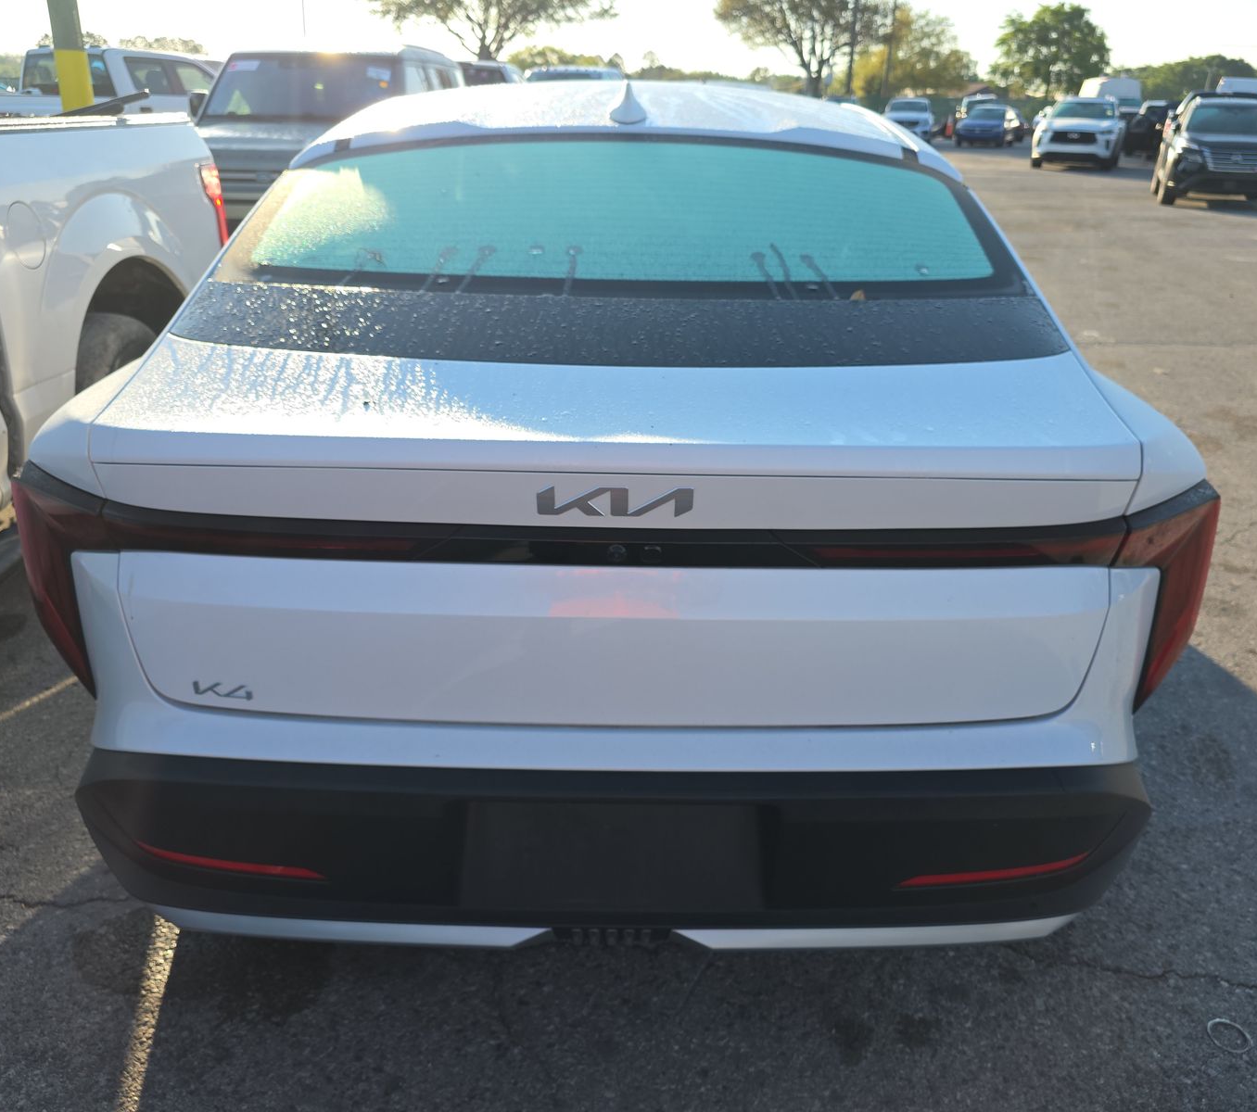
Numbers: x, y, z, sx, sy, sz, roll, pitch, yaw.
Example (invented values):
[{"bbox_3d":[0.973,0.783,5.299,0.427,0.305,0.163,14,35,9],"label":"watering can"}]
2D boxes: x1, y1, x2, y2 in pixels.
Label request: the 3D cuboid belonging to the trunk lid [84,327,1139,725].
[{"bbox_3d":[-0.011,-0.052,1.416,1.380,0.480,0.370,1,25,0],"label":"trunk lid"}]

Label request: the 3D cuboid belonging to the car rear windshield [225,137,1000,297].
[{"bbox_3d":[-0.006,-0.615,1.777,1.300,0.140,0.610,1,47,0],"label":"car rear windshield"}]

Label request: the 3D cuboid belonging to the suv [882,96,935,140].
[{"bbox_3d":[11.832,-18.334,41.337,1.880,1.700,4.650,7,26,13],"label":"suv"}]

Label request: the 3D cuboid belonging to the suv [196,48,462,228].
[{"bbox_3d":[-2.593,-3.737,9.148,1.920,1.760,4.950,1,25,0],"label":"suv"}]

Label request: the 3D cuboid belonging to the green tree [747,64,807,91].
[{"bbox_3d":[16.110,-50.444,106.544,6.400,4.900,5.500,4,25,6],"label":"green tree"}]

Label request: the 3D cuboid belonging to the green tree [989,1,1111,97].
[{"bbox_3d":[25.747,-30.142,60.759,7.400,7.200,7.000,10,26,18],"label":"green tree"}]

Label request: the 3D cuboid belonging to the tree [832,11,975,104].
[{"bbox_3d":[17.145,-30.115,60.843,8.600,6.800,7.600,7,26,13],"label":"tree"}]

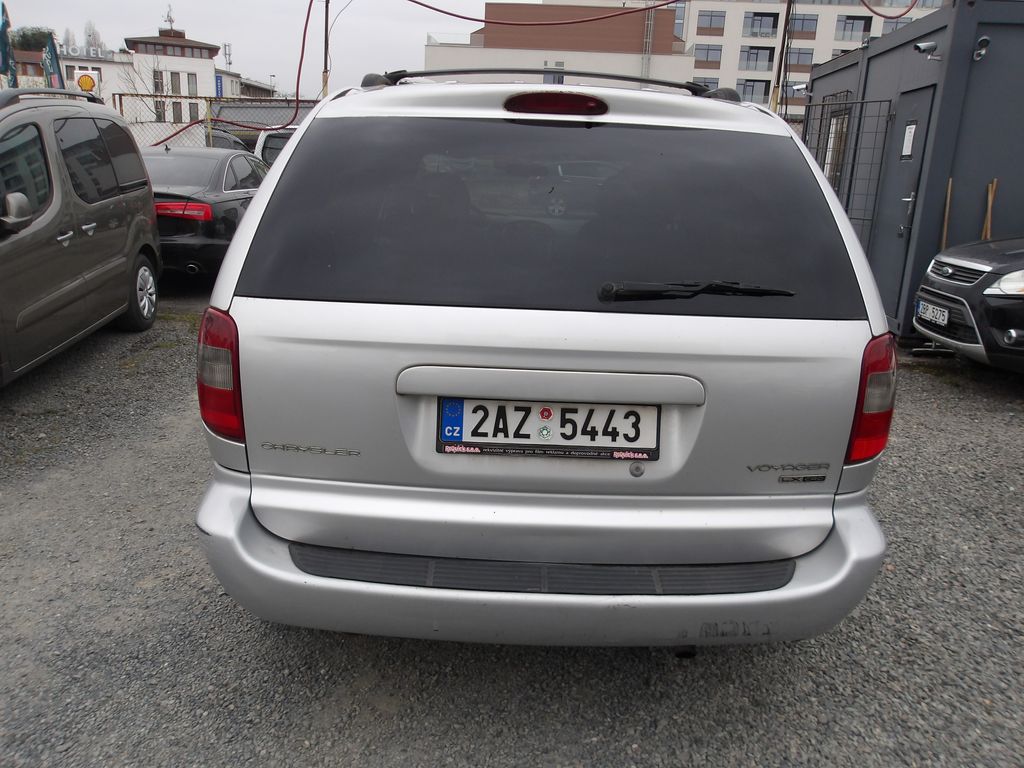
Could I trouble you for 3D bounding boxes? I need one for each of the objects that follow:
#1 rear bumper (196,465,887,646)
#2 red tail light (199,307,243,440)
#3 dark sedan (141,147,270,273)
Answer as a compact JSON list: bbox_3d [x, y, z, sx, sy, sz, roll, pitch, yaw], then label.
[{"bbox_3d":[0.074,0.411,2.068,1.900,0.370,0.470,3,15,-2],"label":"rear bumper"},{"bbox_3d":[-0.725,-0.037,1.980,0.165,0.340,0.190,3,9,-2],"label":"red tail light"},{"bbox_3d":[-3.942,-2.203,10.049,1.880,1.455,4.900,2,15,-4],"label":"dark sedan"}]

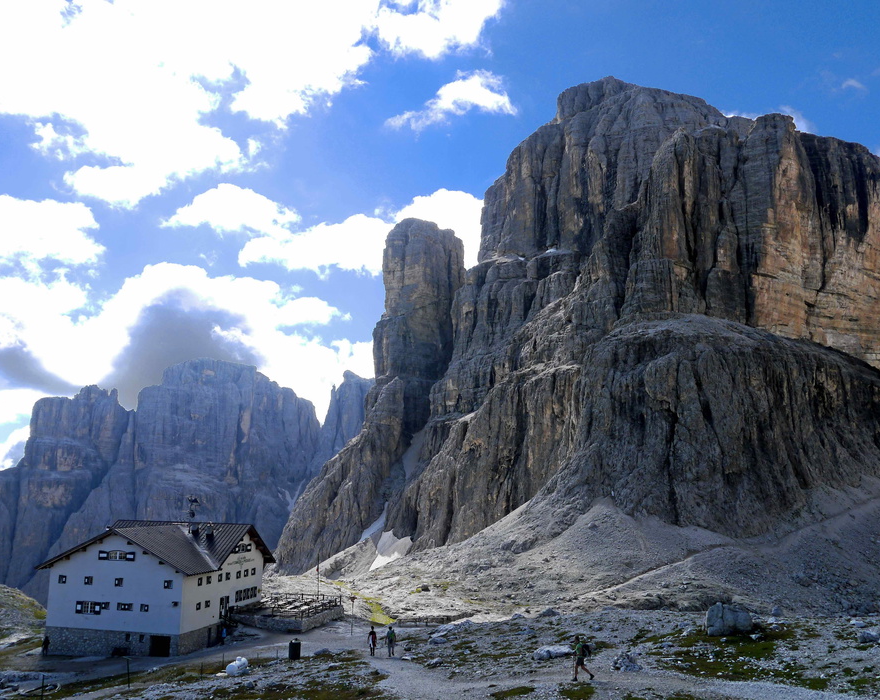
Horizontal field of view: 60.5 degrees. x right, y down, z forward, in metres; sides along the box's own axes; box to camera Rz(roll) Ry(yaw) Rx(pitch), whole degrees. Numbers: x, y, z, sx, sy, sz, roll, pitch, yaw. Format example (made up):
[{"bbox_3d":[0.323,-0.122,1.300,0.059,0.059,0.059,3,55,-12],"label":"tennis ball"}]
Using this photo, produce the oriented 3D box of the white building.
[{"bbox_3d":[-30.262,25.405,82.698,17.930,12.580,17.810,-3,-11,16],"label":"white building"}]

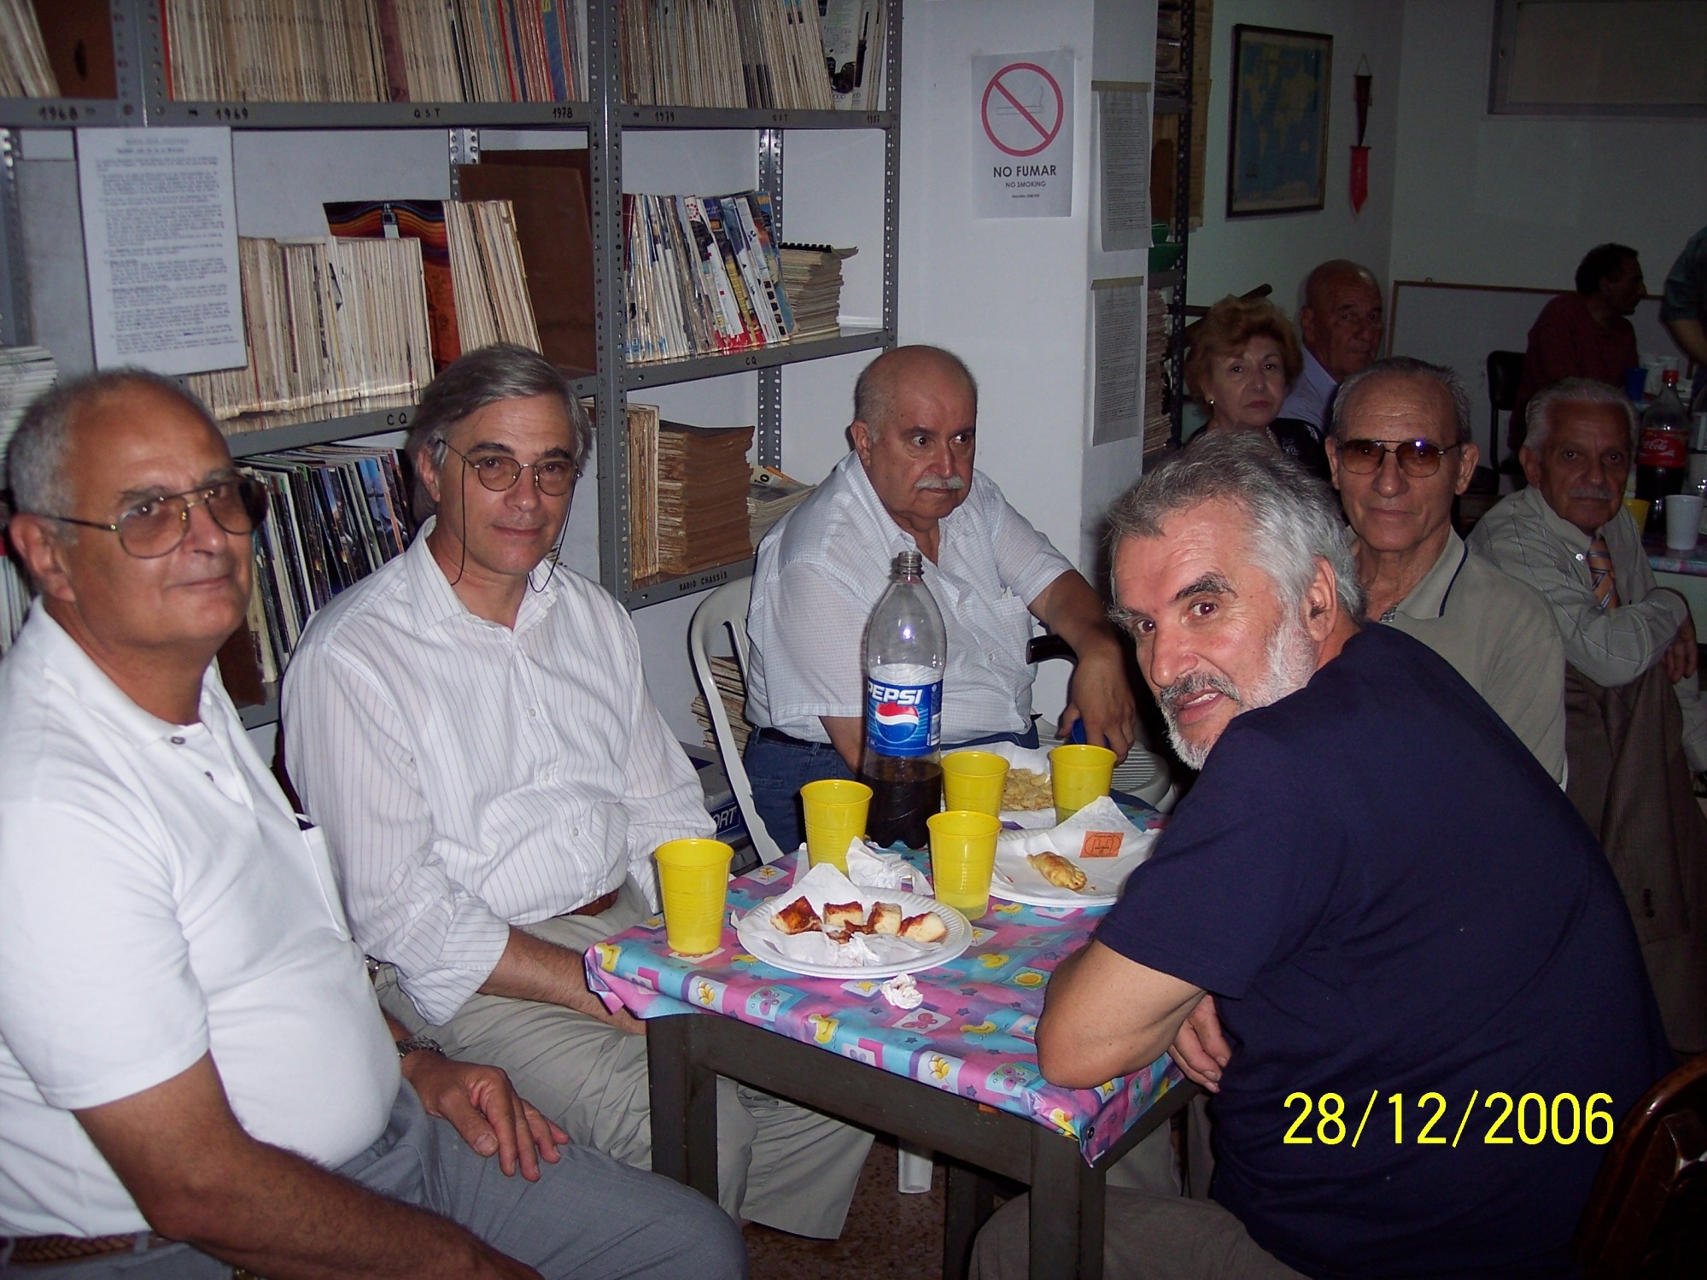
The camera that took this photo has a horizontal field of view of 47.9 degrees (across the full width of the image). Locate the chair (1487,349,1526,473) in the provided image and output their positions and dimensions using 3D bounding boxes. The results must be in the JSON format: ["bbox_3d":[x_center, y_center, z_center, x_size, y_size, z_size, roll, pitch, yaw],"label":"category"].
[{"bbox_3d":[2.232,-0.470,5.873,0.500,0.830,0.450,12,19,38],"label":"chair"}]

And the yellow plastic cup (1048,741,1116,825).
[{"bbox_3d":[0.242,0.163,2.029,0.071,0.087,0.071,0,15,0],"label":"yellow plastic cup"}]

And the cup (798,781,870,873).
[{"bbox_3d":[-0.016,0.192,1.905,0.071,0.087,0.071,0,15,0],"label":"cup"}]

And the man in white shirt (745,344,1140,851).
[{"bbox_3d":[0.189,0.242,2.477,0.670,1.210,0.570,12,19,35],"label":"man in white shirt"}]

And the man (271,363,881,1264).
[{"bbox_3d":[-0.220,0.336,2.028,0.680,1.265,0.590,12,19,35],"label":"man"}]

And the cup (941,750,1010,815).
[{"bbox_3d":[0.130,0.172,2.050,0.073,0.090,0.073,0,15,0],"label":"cup"}]

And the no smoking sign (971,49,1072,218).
[{"bbox_3d":[0.315,-0.939,3.589,0.210,0.297,0.005,10,18,33],"label":"no smoking sign"}]

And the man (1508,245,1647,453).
[{"bbox_3d":[2.353,-0.642,5.903,0.750,1.140,0.540,9,18,29],"label":"man"}]

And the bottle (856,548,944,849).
[{"bbox_3d":[0.052,0.059,1.990,0.089,0.304,0.089,2,15,8],"label":"bottle"}]

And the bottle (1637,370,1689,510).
[{"bbox_3d":[1.580,-0.369,3.750,0.093,0.320,0.093,-5,16,-19],"label":"bottle"}]

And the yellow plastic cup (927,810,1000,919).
[{"bbox_3d":[0.105,0.216,1.830,0.071,0.087,0.071,0,15,0],"label":"yellow plastic cup"}]

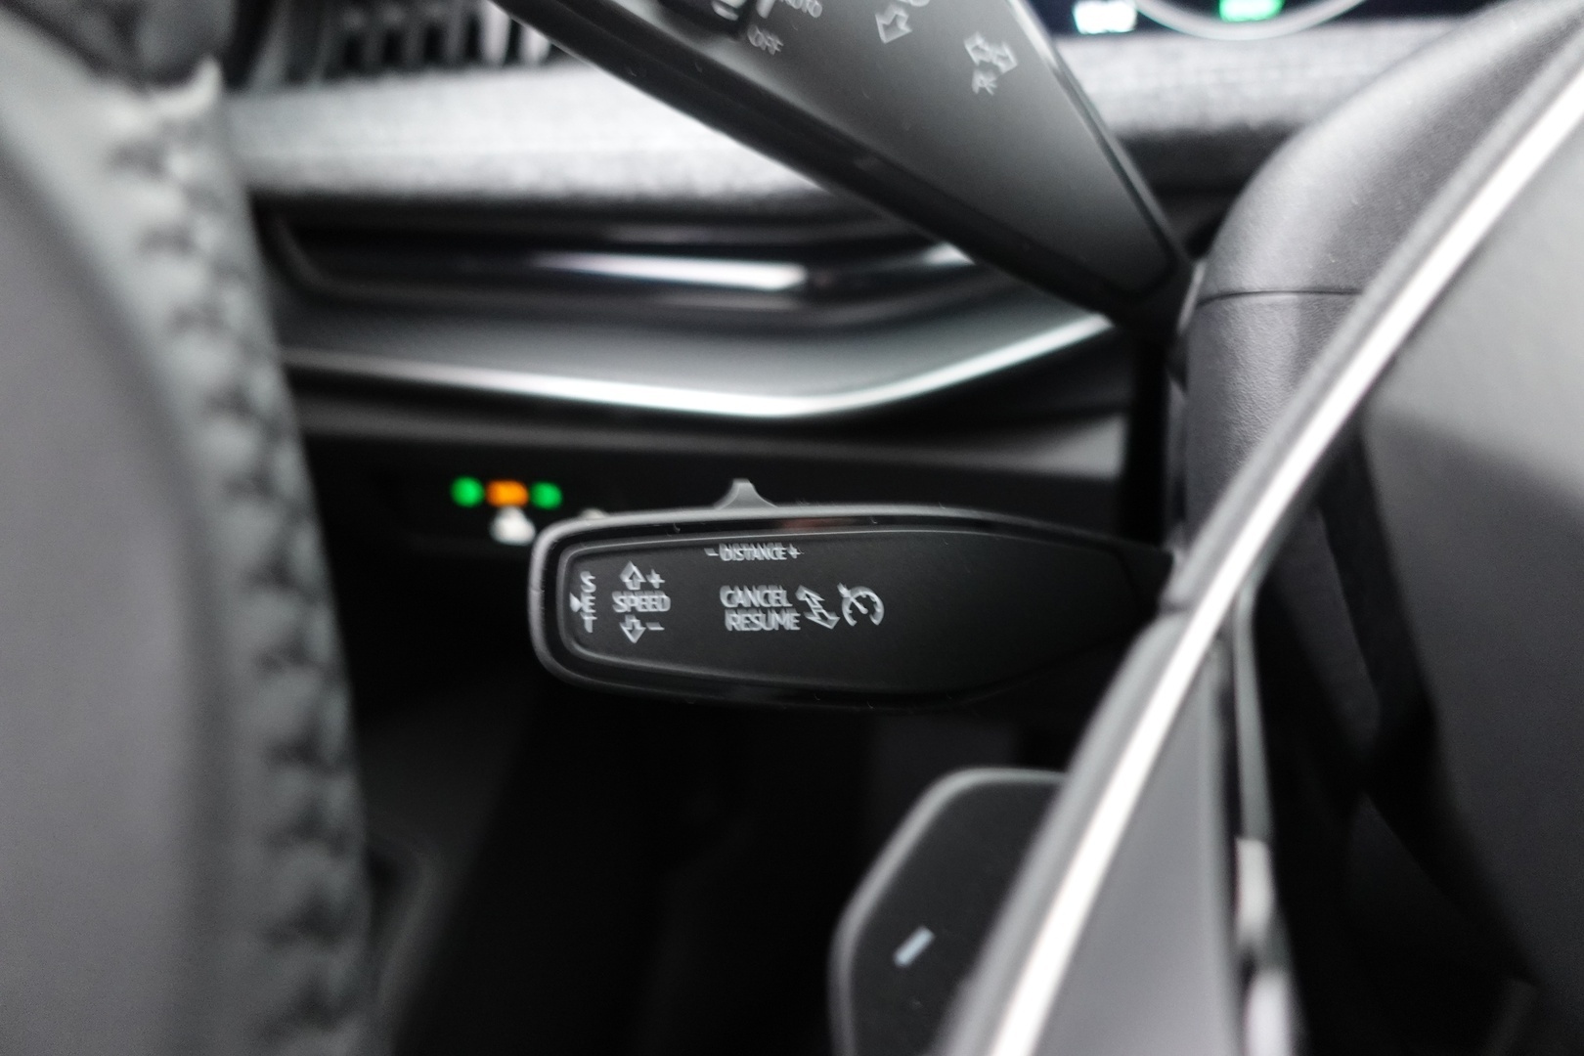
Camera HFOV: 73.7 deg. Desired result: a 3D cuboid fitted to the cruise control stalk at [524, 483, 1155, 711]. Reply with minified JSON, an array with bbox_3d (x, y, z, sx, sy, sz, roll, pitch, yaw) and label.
[{"bbox_3d":[0.010,0.011,0.175,0.103,0.035,0.021,2,-5,-6],"label":"cruise control stalk"}]

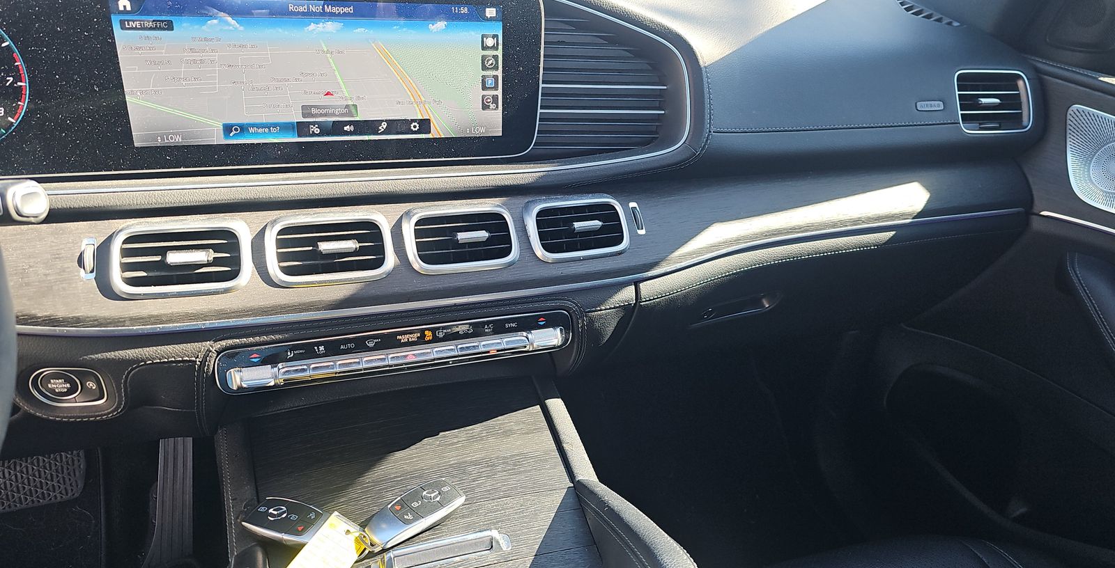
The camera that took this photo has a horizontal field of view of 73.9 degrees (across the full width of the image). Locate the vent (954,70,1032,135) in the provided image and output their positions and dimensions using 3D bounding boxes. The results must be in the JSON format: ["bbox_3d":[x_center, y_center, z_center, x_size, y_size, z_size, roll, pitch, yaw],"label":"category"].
[{"bbox_3d":[0.468,-0.197,0.803,0.096,0.067,0.035,-4,4,-16],"label":"vent"}]

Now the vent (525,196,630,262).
[{"bbox_3d":[0.020,-0.050,0.675,0.096,0.056,0.035,-7,-7,-20],"label":"vent"}]

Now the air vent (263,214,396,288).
[{"bbox_3d":[-0.185,-0.029,0.605,0.098,0.056,0.035,-6,-7,-18],"label":"air vent"}]

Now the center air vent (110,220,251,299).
[{"bbox_3d":[-0.290,-0.020,0.571,0.098,0.056,0.035,-5,-8,-17],"label":"center air vent"}]

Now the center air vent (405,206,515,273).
[{"bbox_3d":[-0.082,-0.039,0.639,0.098,0.056,0.035,-6,-7,-18],"label":"center air vent"}]

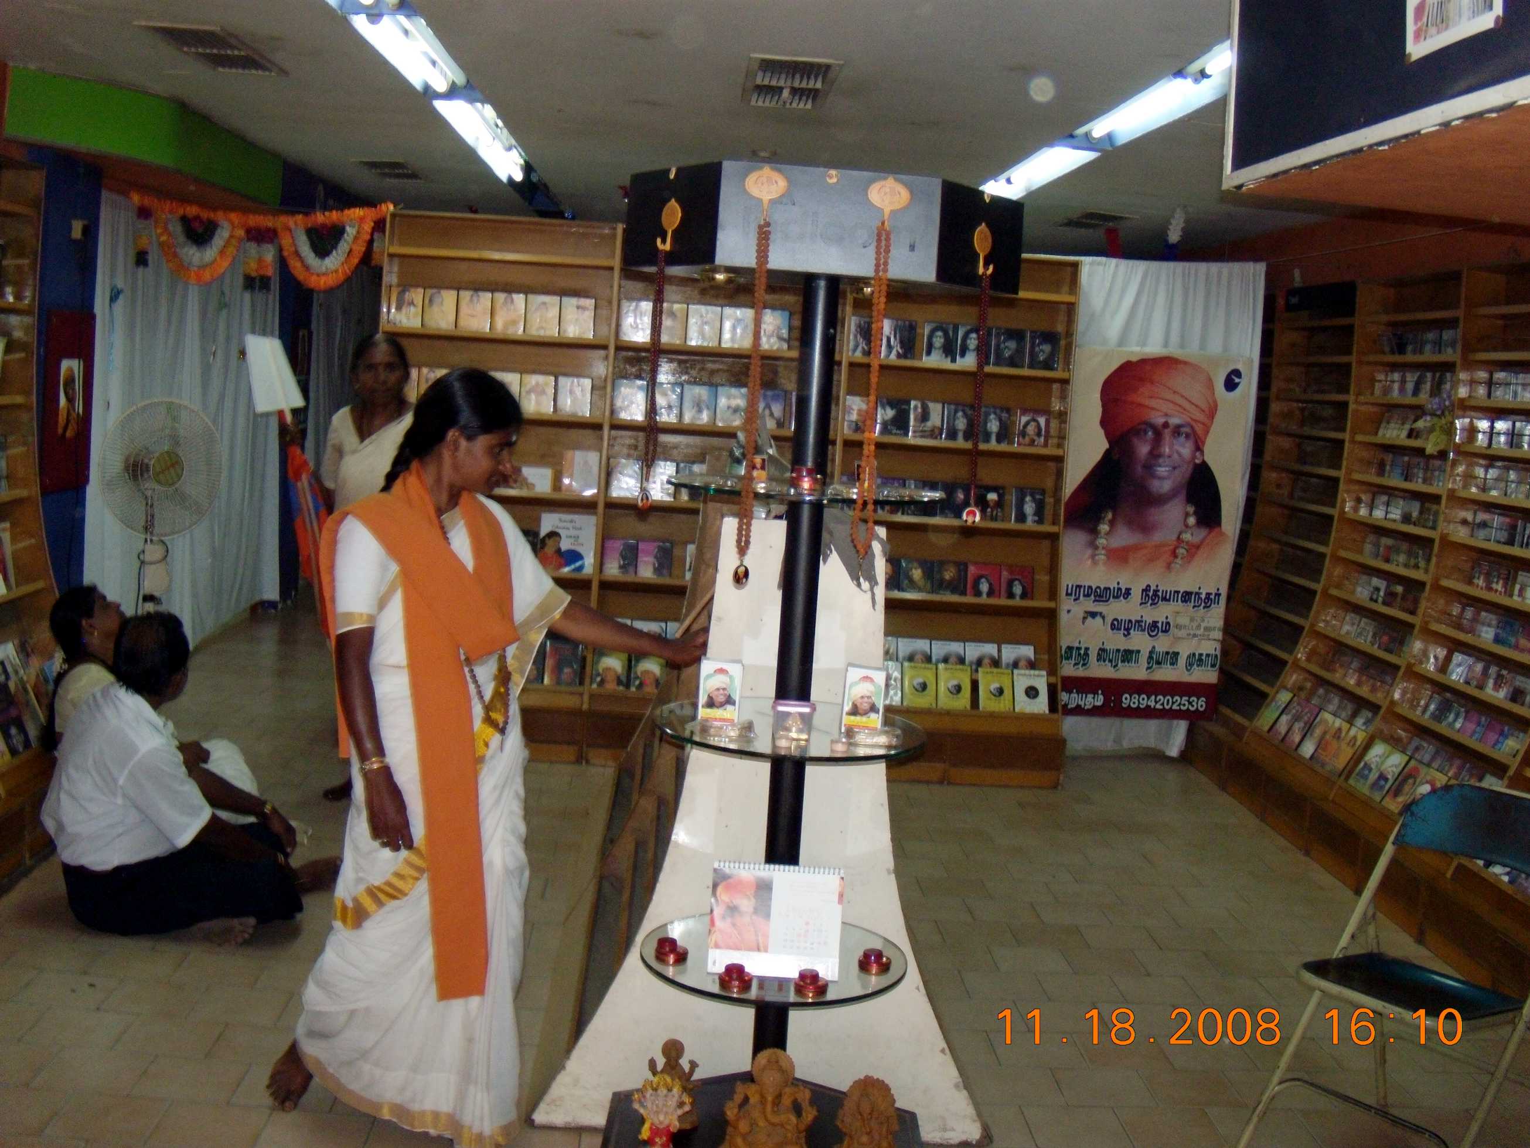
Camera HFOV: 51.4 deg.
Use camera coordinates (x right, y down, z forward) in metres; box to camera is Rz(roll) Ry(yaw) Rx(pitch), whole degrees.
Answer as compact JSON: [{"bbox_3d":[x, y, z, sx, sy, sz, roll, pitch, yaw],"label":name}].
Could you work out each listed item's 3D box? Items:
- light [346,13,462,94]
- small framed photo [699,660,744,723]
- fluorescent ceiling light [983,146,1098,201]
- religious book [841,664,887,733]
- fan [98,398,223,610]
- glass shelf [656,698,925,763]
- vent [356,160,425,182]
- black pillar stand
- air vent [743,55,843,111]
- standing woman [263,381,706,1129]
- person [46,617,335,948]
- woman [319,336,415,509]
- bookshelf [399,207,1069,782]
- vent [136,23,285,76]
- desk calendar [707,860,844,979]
[{"bbox_3d":[-1.089,-1.635,4.999,0.200,0.090,1.220,3,7,-3],"label":"light"},{"bbox_3d":[-0.071,0.192,2.558,0.064,0.104,0.025,4,6,2],"label":"small framed photo"},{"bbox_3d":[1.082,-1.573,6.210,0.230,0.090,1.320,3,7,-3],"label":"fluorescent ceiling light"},{"bbox_3d":[0.171,0.216,2.695,0.070,0.110,0.018,6,7,17],"label":"religious book"},{"bbox_3d":[-2.001,0.090,5.222,0.420,1.335,0.460,9,9,38],"label":"fan"},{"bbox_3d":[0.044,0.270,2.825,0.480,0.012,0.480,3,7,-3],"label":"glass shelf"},{"bbox_3d":[-1.793,-1.960,7.711,0.255,0.040,0.800,3,7,-3],"label":"vent"},{"bbox_3d":[0.044,0.264,2.731,0.060,1.518,0.060,3,7,-3],"label":"black pillar stand"},{"bbox_3d":[0.070,-1.454,4.695,0.255,0.040,0.800,3,7,-3],"label":"air vent"},{"bbox_3d":[-0.551,0.337,3.217,0.758,1.478,0.422,-1,8,-32],"label":"standing woman"},{"bbox_3d":[-1.574,0.496,4.338,0.760,0.810,0.640,-1,9,-33],"label":"person"},{"bbox_3d":[-1.343,-0.042,5.489,0.450,1.571,0.290,4,7,-2],"label":"woman"},{"bbox_3d":[-0.159,-0.297,6.295,2.735,2.060,0.550,3,7,-3],"label":"bookshelf"},{"bbox_3d":[-1.639,-1.569,4.733,0.255,0.040,0.800,3,7,-3],"label":"vent"},{"bbox_3d":[0.019,0.582,2.701,0.220,0.175,0.090,4,7,0],"label":"desk calendar"}]

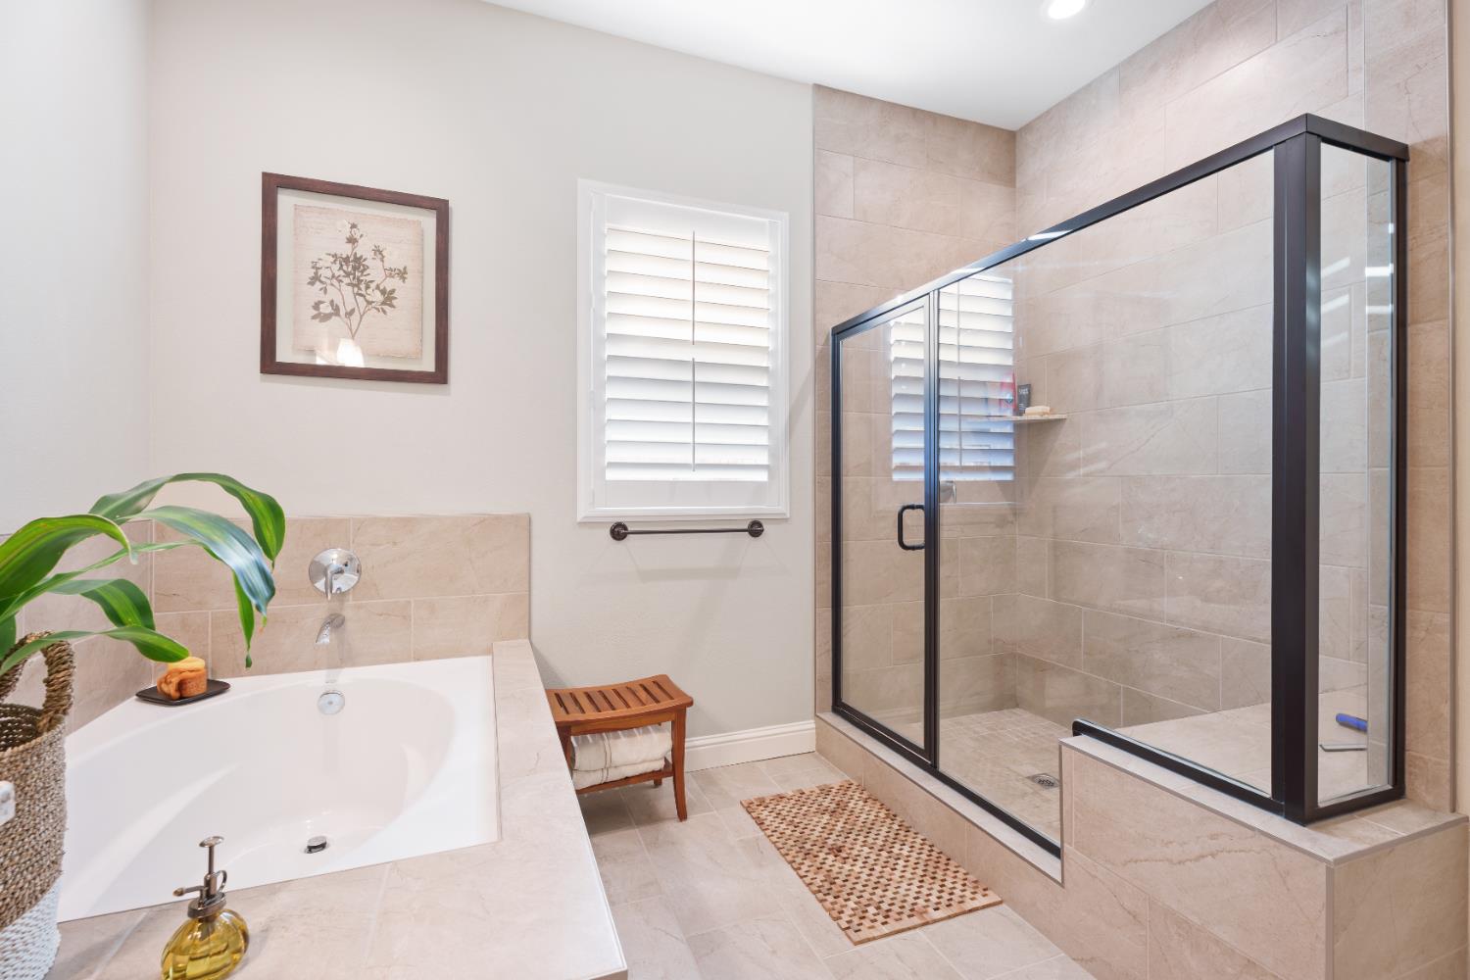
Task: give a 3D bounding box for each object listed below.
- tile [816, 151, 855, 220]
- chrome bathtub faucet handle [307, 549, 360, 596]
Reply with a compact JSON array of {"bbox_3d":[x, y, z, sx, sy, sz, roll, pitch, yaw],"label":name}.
[{"bbox_3d":[0.462,-1.411,3.040,0.201,0.300,0.011,0,0,-21],"label":"tile"},{"bbox_3d":[-1.400,0.293,2.277,0.163,0.171,0.090,0,0,-21],"label":"chrome bathtub faucet handle"}]

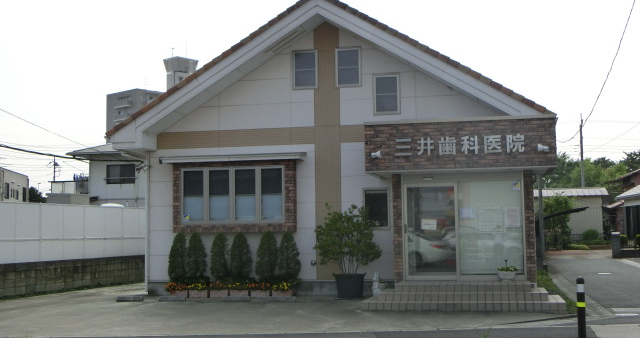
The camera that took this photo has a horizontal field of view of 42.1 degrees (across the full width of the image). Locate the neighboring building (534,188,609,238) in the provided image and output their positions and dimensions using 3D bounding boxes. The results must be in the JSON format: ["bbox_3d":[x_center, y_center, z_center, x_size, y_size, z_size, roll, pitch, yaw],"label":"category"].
[{"bbox_3d":[15.835,3.325,54.473,5.600,3.800,4.500,-2,-4,10],"label":"neighboring building"}]

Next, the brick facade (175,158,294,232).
[{"bbox_3d":[-2.044,0.676,19.940,3.031,1.706,0.250,-2,-4,12],"label":"brick facade"}]

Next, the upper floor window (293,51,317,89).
[{"bbox_3d":[-0.361,-2.384,20.035,0.617,0.974,0.100,-2,-4,12],"label":"upper floor window"}]

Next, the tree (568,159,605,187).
[{"bbox_3d":[21.781,2.411,68.000,2.942,6.375,2.942,-2,-4,12],"label":"tree"}]

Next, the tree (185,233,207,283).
[{"bbox_3d":[-2.921,2.159,19.797,0.464,1.297,0.464,-2,-4,12],"label":"tree"}]

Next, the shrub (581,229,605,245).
[{"bbox_3d":[16.361,4.162,50.000,1.532,1.052,1.400,-2,-4,10],"label":"shrub"}]

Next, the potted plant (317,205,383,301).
[{"bbox_3d":[0.630,1.851,18.595,1.543,2.113,1.400,-2,-4,12],"label":"potted plant"}]

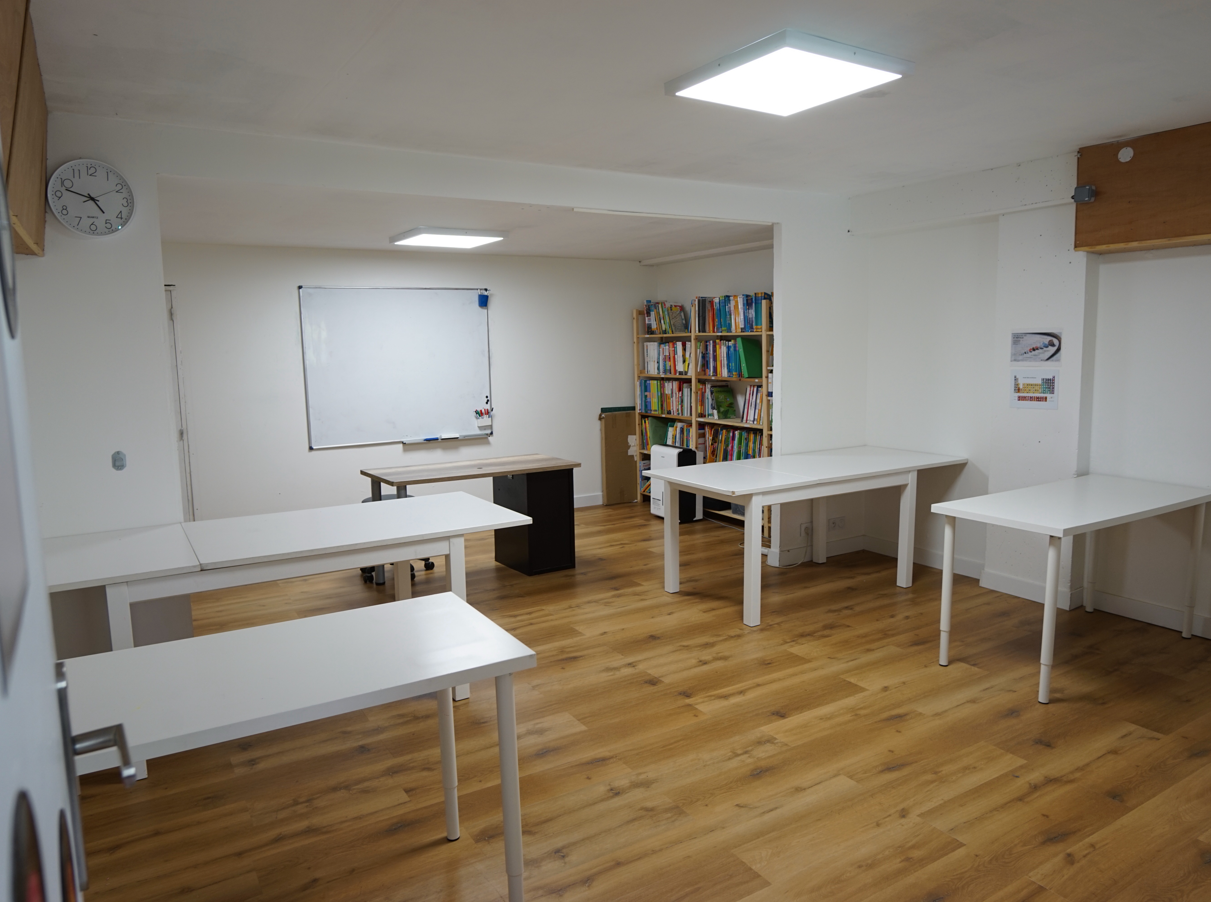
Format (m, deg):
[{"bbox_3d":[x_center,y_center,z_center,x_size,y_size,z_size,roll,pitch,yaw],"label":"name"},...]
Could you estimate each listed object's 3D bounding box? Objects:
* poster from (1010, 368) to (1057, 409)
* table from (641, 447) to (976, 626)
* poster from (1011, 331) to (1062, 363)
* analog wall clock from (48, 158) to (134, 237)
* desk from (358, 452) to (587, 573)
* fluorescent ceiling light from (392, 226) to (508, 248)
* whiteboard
[{"bbox_3d":[2.378,-0.341,4.382,0.008,0.215,0.275,-6,9,-32],"label":"poster"},{"bbox_3d":[1.254,0.453,4.843,1.906,0.745,0.807,-6,9,-31],"label":"table"},{"bbox_3d":[2.373,-0.571,4.352,0.008,0.197,0.283,-6,9,-32],"label":"poster"},{"bbox_3d":[-1.960,-0.969,3.016,0.287,0.287,0.044,-6,9,-32],"label":"analog wall clock"},{"bbox_3d":[-0.857,0.451,5.262,1.288,0.707,0.644,-6,9,-33],"label":"desk"},{"bbox_3d":[-1.067,-1.442,5.365,0.620,0.048,0.620,-6,9,-32],"label":"fluorescent ceiling light"},{"bbox_3d":[-1.582,-0.669,6.217,1.488,1.196,0.030,-6,9,-32],"label":"whiteboard"}]

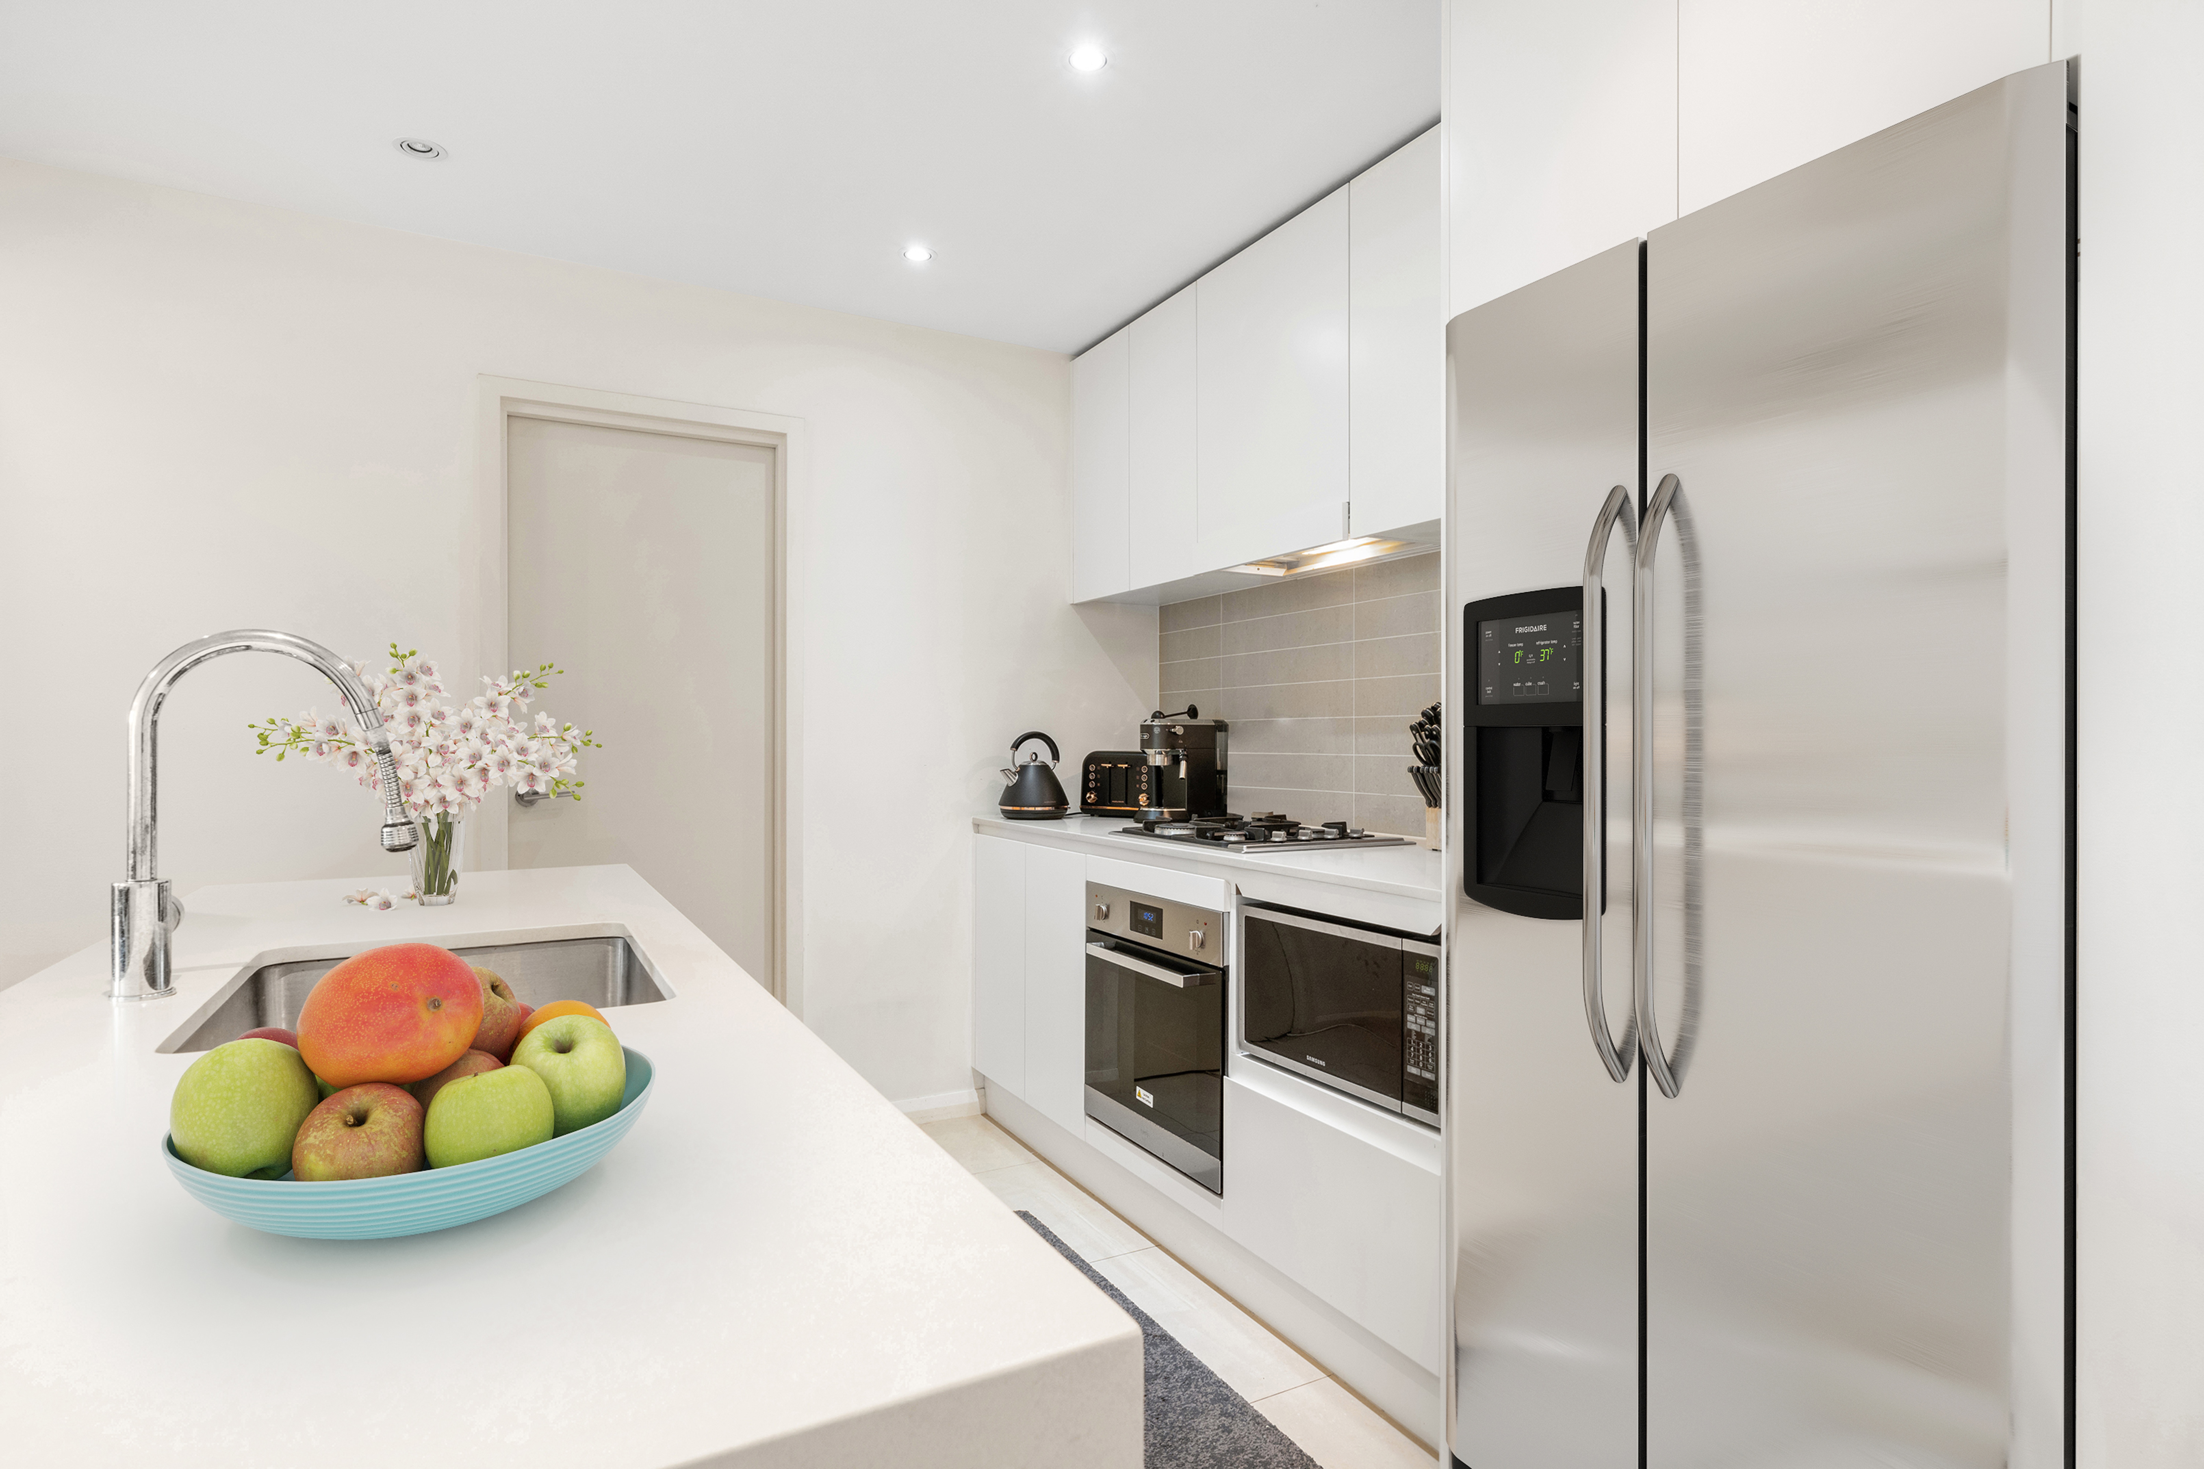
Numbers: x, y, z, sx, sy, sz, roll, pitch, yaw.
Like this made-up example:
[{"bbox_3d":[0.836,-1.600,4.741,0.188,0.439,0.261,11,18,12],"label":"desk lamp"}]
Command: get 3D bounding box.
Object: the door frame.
[{"bbox_3d":[-1.215,0.157,2.790,0.800,2.085,0.120,0,0,-28],"label":"door frame"}]

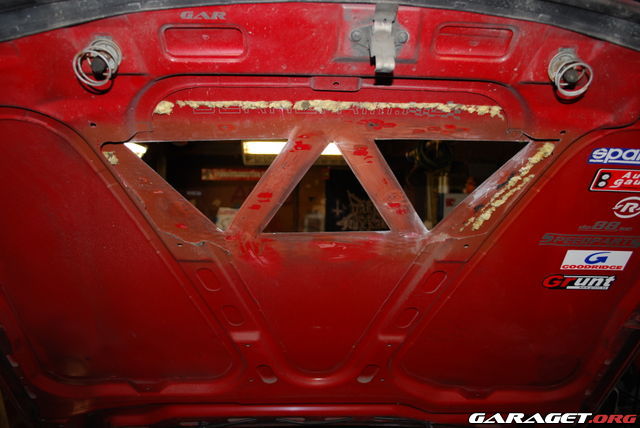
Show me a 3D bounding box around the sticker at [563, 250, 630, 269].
[{"bbox_3d":[0.536,0.090,0.930,0.125,0.049,0.002,2,35,-1],"label":"sticker"}]

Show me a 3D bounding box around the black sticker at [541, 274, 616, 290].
[{"bbox_3d":[0.518,0.138,0.963,0.138,0.037,0.002,2,35,-1],"label":"black sticker"}]

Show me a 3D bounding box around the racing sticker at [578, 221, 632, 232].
[{"bbox_3d":[0.528,0.024,0.884,0.099,0.022,0.002,2,35,-1],"label":"racing sticker"}]

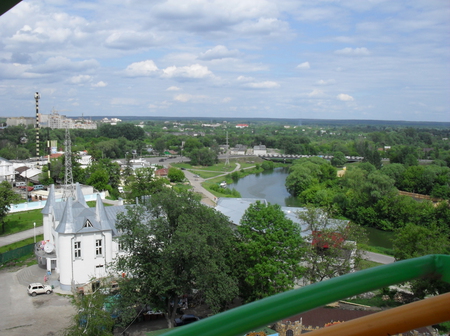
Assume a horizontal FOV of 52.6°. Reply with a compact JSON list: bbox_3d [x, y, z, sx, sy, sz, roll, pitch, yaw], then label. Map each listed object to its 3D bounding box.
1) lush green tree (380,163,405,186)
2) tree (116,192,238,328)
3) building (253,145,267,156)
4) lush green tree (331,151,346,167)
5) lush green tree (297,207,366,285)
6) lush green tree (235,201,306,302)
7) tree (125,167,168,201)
[{"bbox_3d":[77.753,3.714,210.450,11.560,11.650,11.560,3,7,20],"label":"lush green tree"},{"bbox_3d":[-7.238,12.775,62.921,16.860,19.680,16.020,0,6,-7],"label":"tree"},{"bbox_3d":[27.561,-14.268,365.927,10.190,7.580,9.500,1,6,0],"label":"building"},{"bbox_3d":[75.725,-5.814,302.904,10.510,9.690,10.510,2,6,14],"label":"lush green tree"},{"bbox_3d":[18.406,13.891,77.400,12.070,15.090,12.070,2,6,14],"label":"lush green tree"},{"bbox_3d":[7.120,13.578,70.696,10.870,16.830,10.870,1,6,6],"label":"lush green tree"},{"bbox_3d":[-27.478,6.058,159.192,15.040,12.190,15.040,0,6,-10],"label":"tree"}]

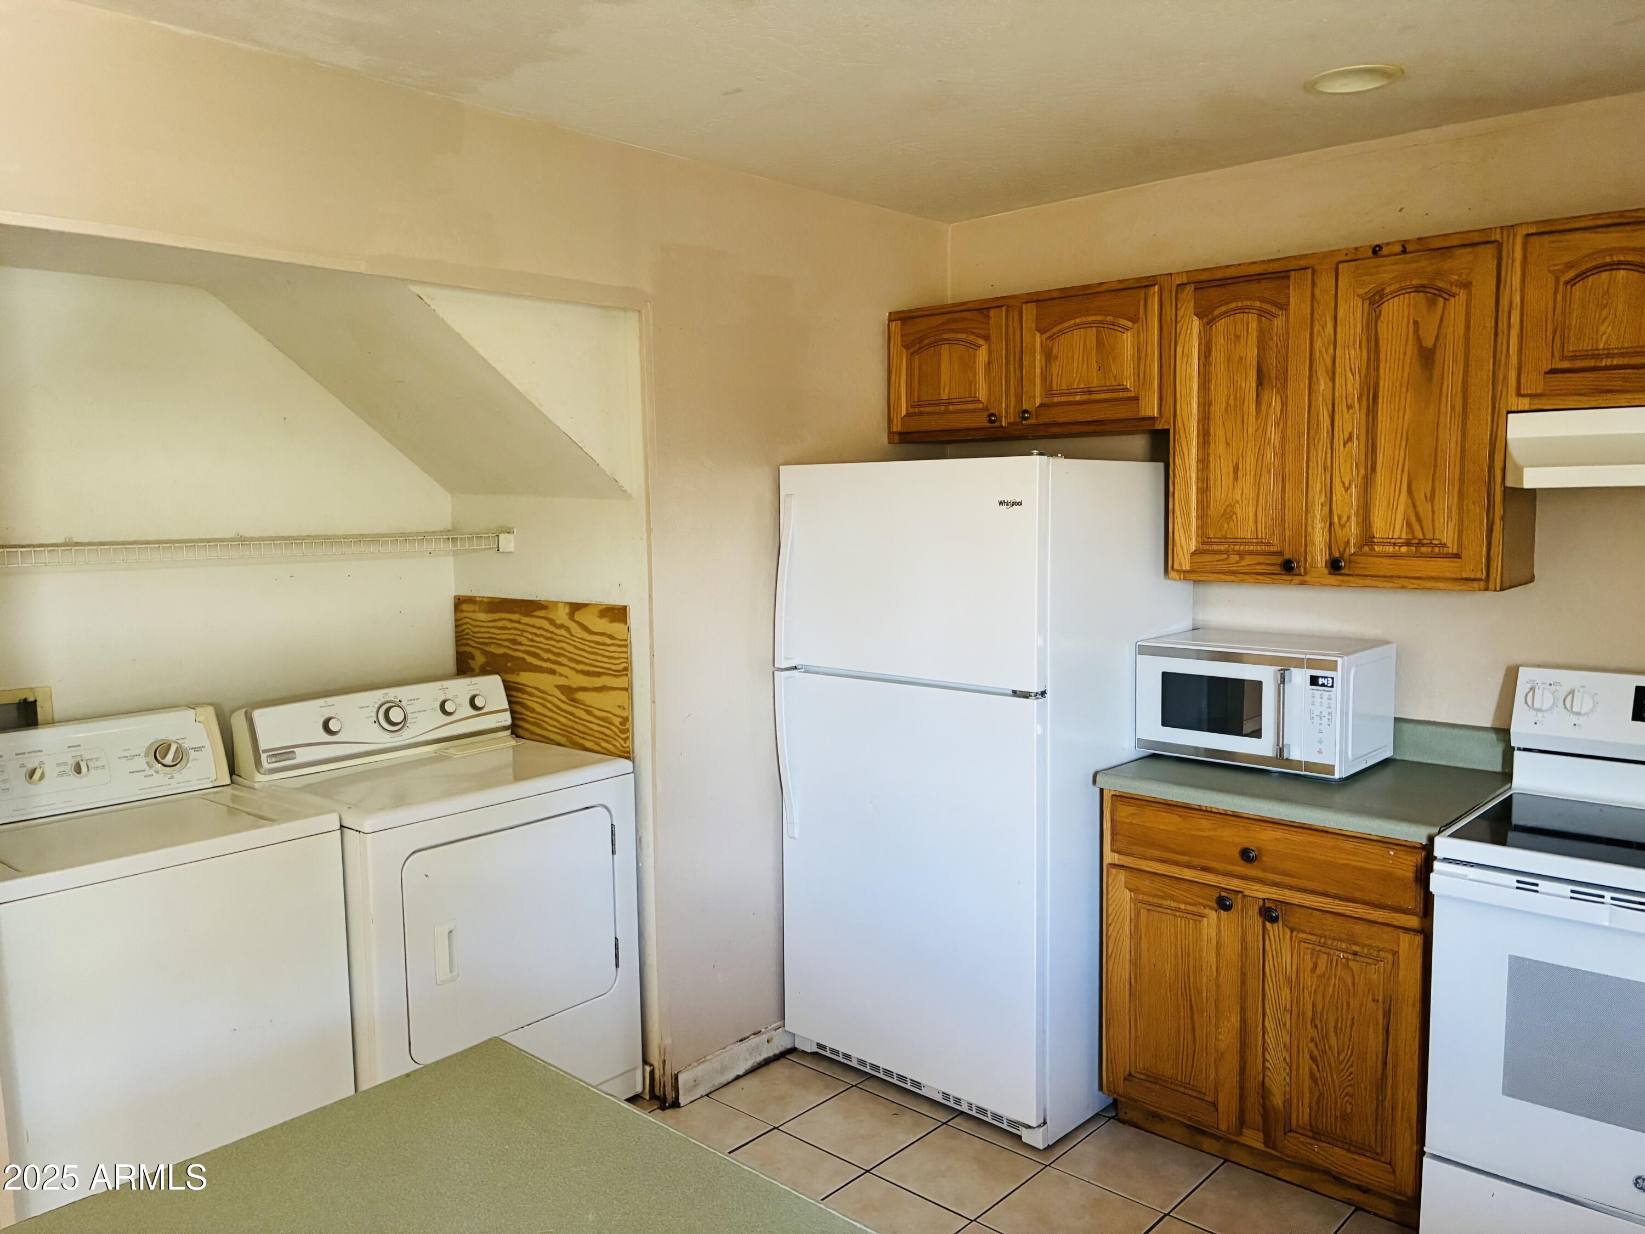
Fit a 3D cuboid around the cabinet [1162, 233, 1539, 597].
[{"bbox_3d":[1.260,-0.467,2.970,0.762,0.764,0.335,5,8,42],"label":"cabinet"}]

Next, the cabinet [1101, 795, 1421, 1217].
[{"bbox_3d":[1.166,0.854,3.023,0.760,0.872,0.610,5,8,42],"label":"cabinet"}]

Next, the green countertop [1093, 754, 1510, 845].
[{"bbox_3d":[1.155,0.401,2.973,0.780,0.040,0.625,5,8,42],"label":"green countertop"}]

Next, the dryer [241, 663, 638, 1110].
[{"bbox_3d":[-0.996,0.752,3.230,0.710,1.088,0.738,5,8,42],"label":"dryer"}]

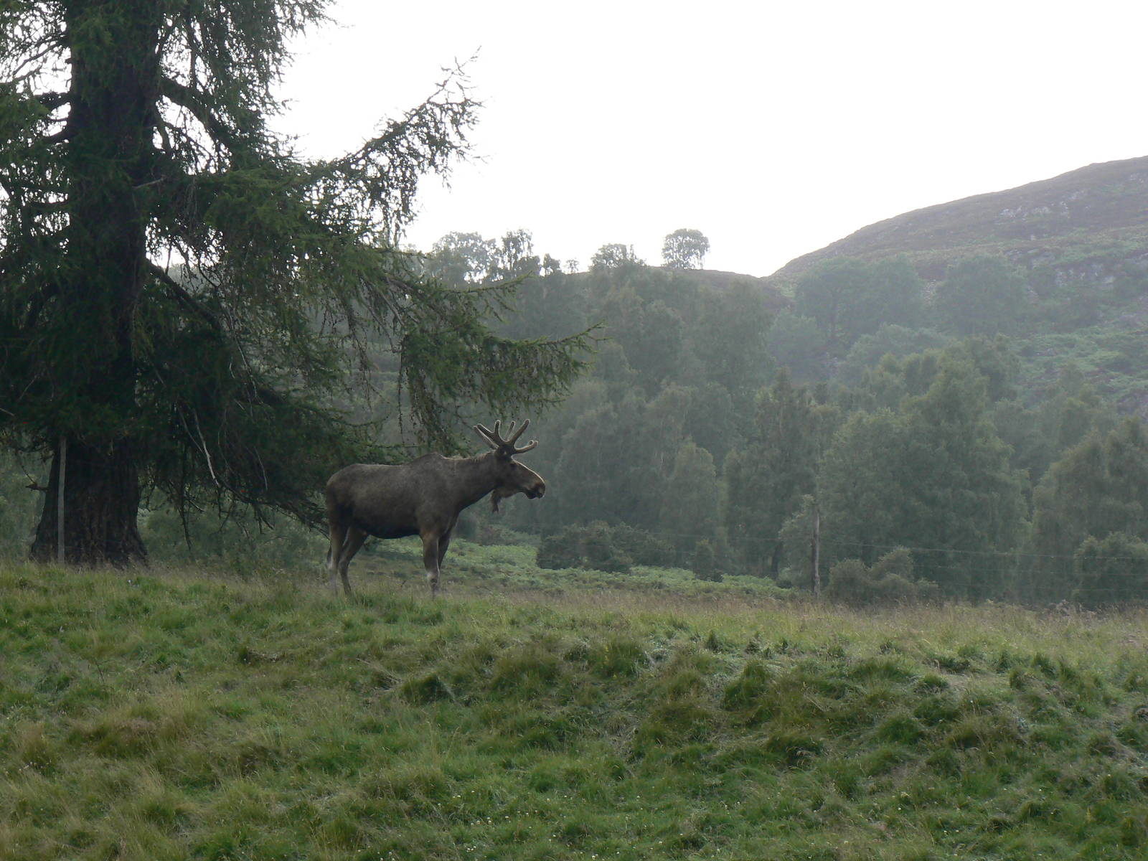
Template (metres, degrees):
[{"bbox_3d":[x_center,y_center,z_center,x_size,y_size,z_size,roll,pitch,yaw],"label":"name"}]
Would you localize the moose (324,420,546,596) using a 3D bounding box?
[{"bbox_3d":[-1.585,0.970,62.000,2.500,2.190,0.820,0,0,12],"label":"moose"}]

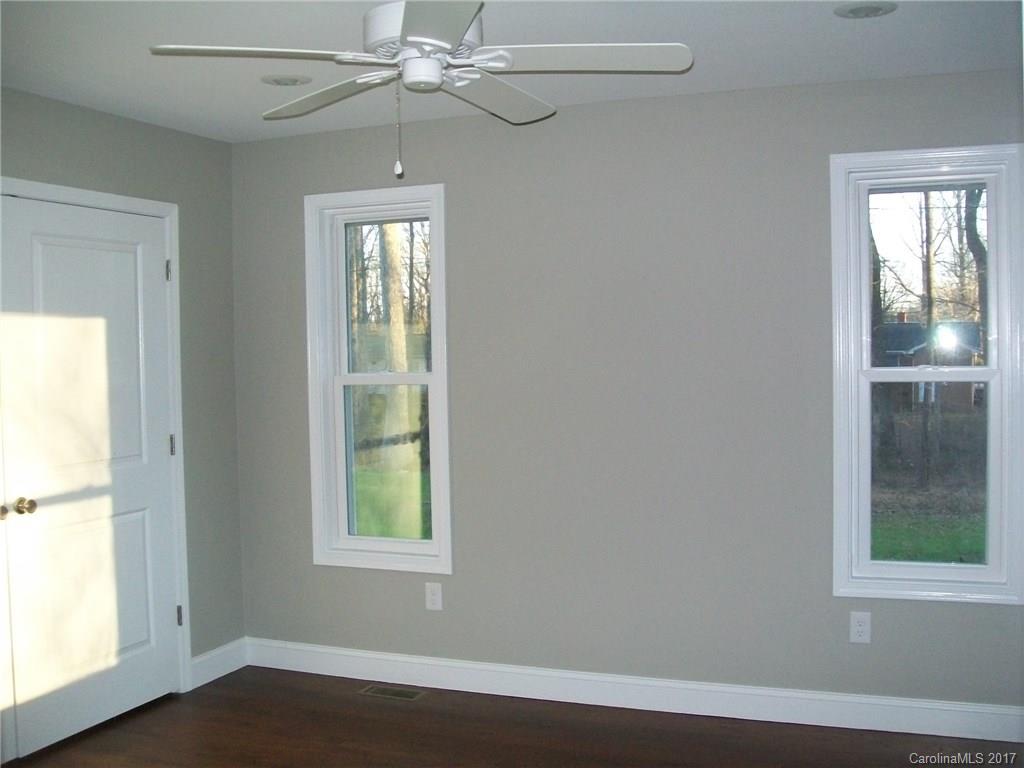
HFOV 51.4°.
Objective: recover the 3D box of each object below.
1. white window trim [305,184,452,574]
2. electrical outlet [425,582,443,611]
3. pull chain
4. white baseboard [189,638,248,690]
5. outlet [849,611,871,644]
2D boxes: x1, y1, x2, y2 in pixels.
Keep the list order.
[{"bbox_3d":[-0.577,-0.015,4.714,0.691,1.670,0.100,0,2,21],"label":"white window trim"},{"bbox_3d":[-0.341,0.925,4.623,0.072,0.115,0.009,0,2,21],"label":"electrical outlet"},{"bbox_3d":[-0.271,-0.620,2.555,0.018,0.240,0.018,-1,2,0],"label":"pull chain"},{"bbox_3d":[-1.316,1.256,4.807,0.016,0.135,0.419,0,2,21],"label":"white baseboard"},{"bbox_3d":[1.305,0.913,3.983,0.072,0.115,0.009,0,2,21],"label":"outlet"}]

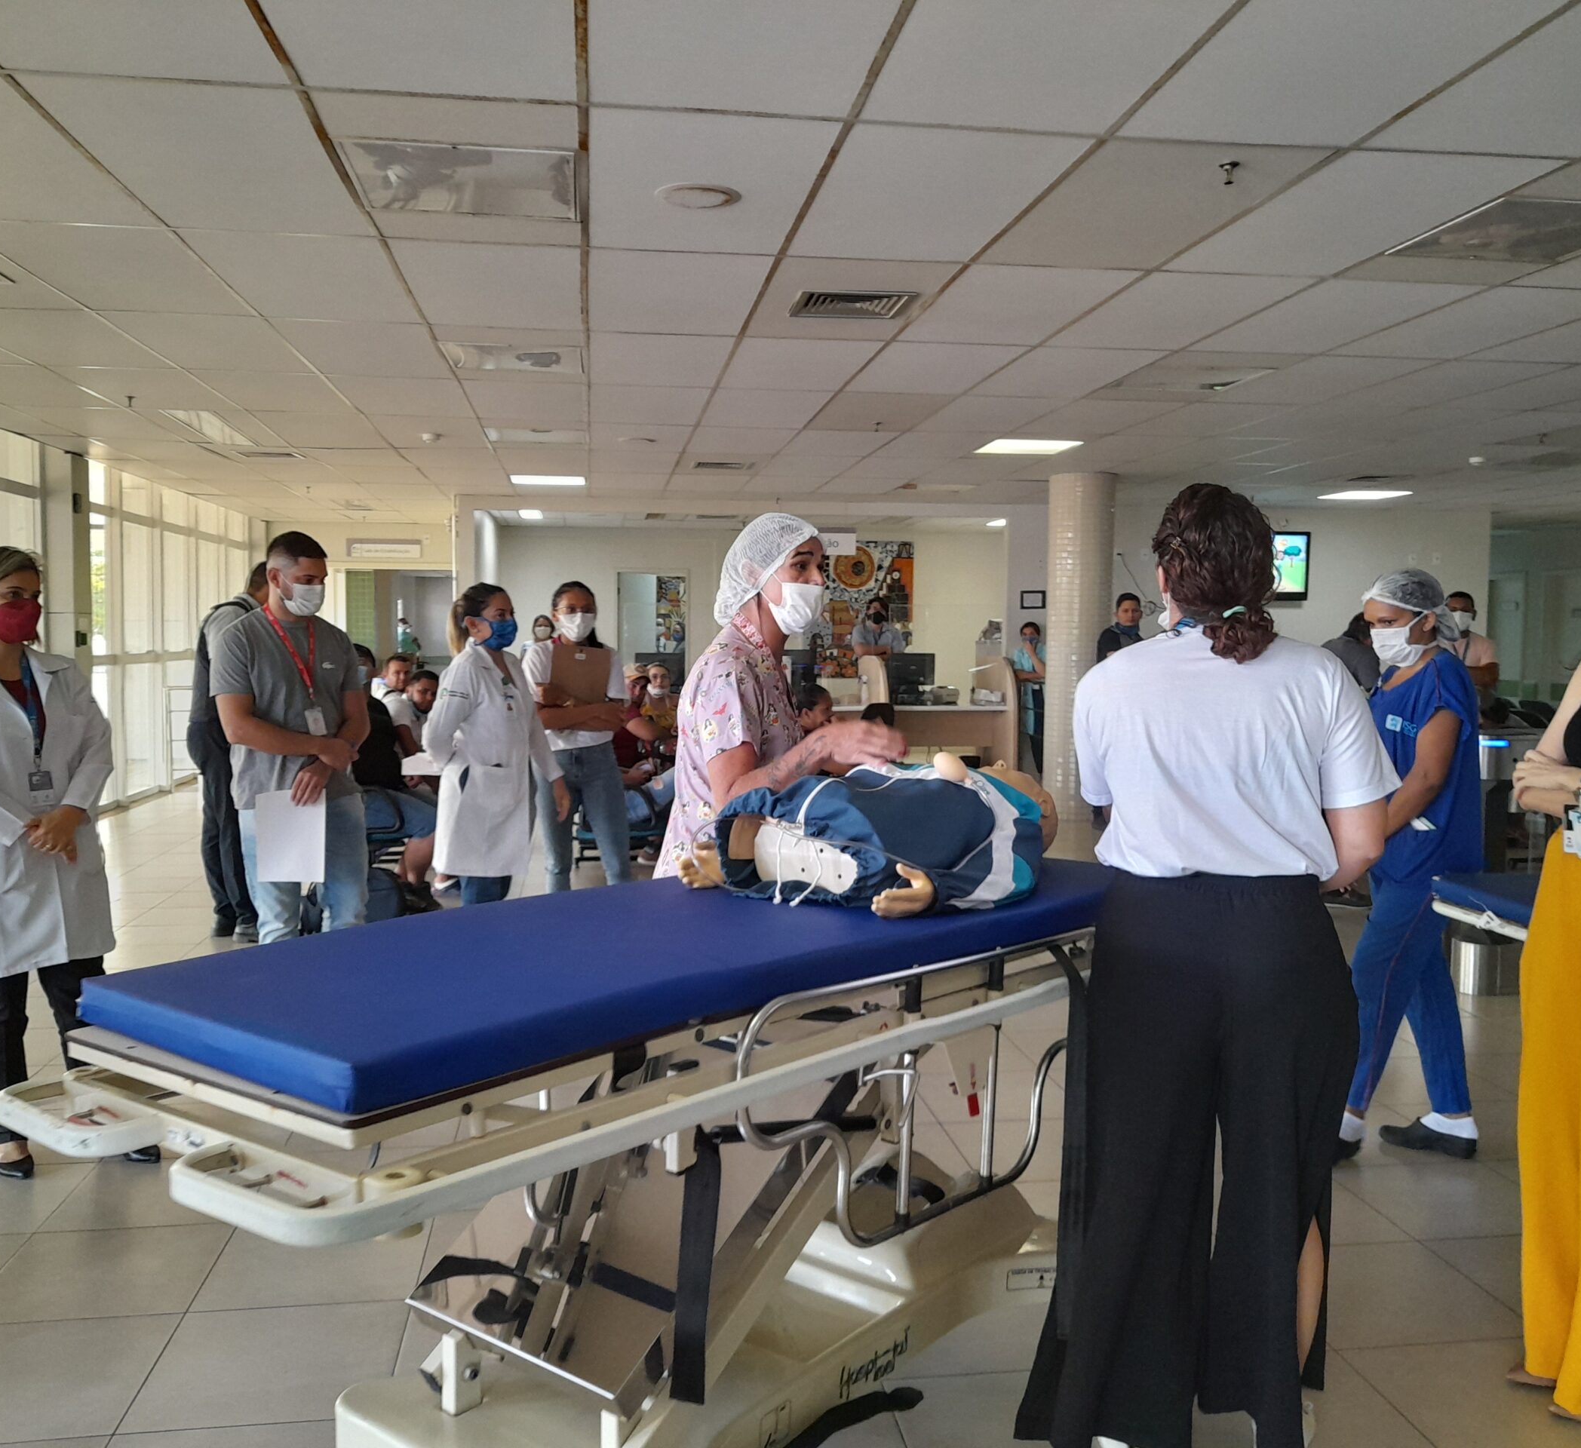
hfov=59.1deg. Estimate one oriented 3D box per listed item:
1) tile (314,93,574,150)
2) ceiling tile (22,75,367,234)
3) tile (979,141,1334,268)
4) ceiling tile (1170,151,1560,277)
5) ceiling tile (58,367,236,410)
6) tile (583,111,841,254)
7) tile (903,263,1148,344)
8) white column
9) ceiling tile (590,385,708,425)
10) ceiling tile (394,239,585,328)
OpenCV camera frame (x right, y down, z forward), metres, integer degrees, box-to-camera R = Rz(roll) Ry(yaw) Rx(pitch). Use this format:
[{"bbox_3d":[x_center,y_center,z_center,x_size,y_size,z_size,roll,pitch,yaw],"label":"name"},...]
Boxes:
[{"bbox_3d":[-0.806,-1.442,3.309,0.615,0.025,0.310,0,4,-8],"label":"tile"},{"bbox_3d":[-1.509,-1.496,3.728,0.630,0.025,1.240,0,4,-8],"label":"ceiling tile"},{"bbox_3d":[0.989,-1.477,4.012,0.617,0.025,1.215,0,4,-8],"label":"tile"},{"bbox_3d":[1.620,-1.503,4.170,0.630,0.025,1.240,0,4,-8],"label":"ceiling tile"},{"bbox_3d":[-3.275,-1.722,7.186,0.630,0.025,1.240,0,4,-8],"label":"ceiling tile"},{"bbox_3d":[-0.249,-1.473,3.838,0.617,0.025,1.215,0,4,-8],"label":"tile"},{"bbox_3d":[0.822,-1.573,5.267,0.624,0.025,1.220,0,4,-8],"label":"tile"},{"bbox_3d":[2.249,-0.572,10.816,0.510,2.650,0.510,1,4,12],"label":"white column"},{"bbox_3d":[-0.753,-1.707,7.433,0.617,0.025,1.215,0,4,-8],"label":"ceiling tile"},{"bbox_3d":[-1.048,-1.564,4.996,0.624,0.025,1.220,0,4,-8],"label":"ceiling tile"}]

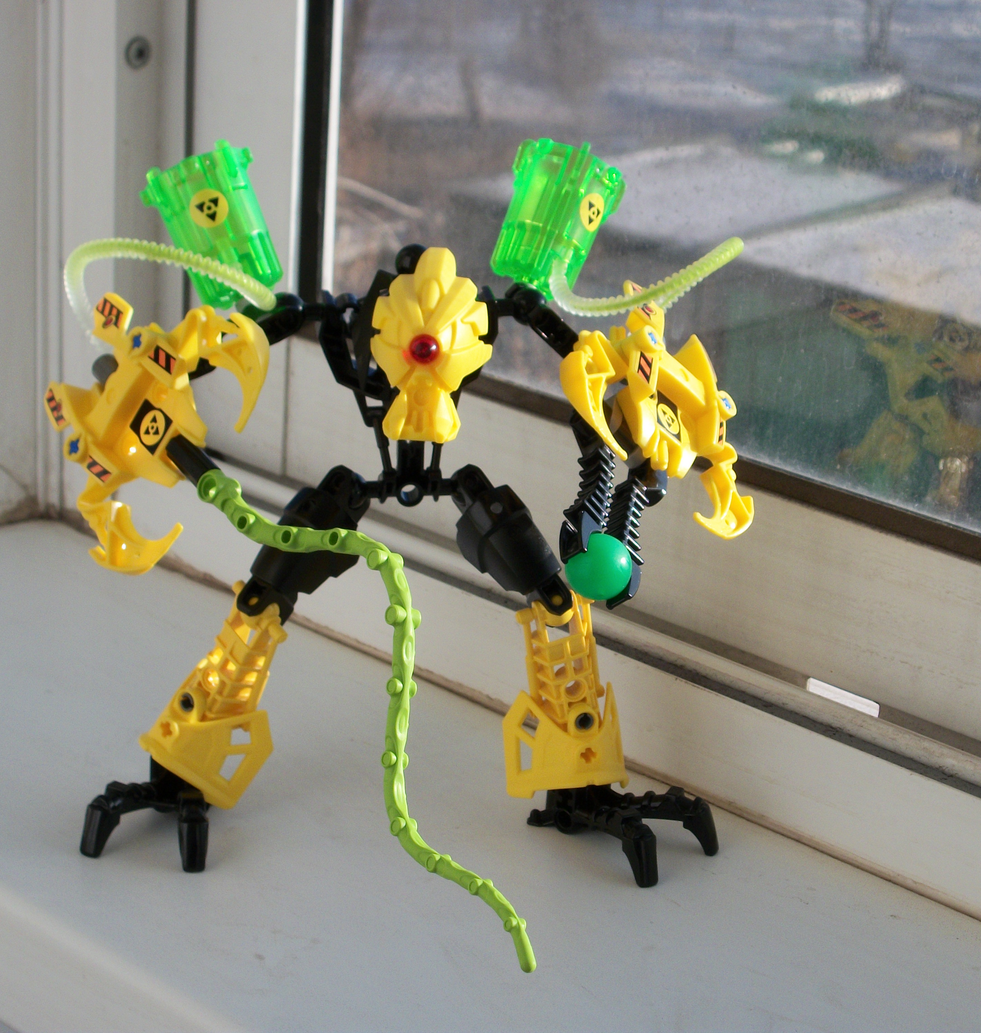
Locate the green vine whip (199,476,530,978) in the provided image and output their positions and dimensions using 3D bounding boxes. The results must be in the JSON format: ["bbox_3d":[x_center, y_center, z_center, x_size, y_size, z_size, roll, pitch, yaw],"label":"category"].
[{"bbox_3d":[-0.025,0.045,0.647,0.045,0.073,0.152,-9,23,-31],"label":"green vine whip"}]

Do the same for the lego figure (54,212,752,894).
[{"bbox_3d":[-0.020,-0.002,0.705,0.178,0.162,0.115,-2,20,-16],"label":"lego figure"}]

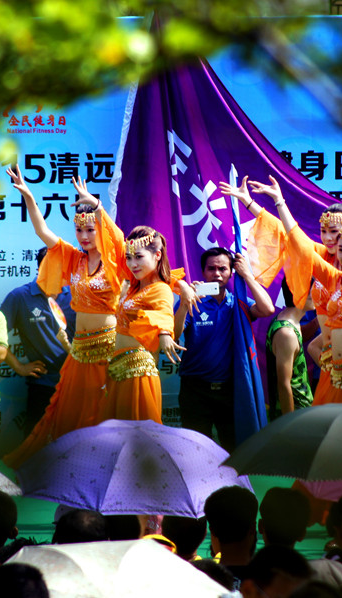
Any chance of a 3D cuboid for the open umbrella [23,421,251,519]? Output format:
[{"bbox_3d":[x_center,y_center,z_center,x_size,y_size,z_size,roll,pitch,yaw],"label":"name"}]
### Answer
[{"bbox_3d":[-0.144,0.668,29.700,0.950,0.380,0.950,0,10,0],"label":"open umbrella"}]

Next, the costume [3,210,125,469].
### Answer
[{"bbox_3d":[-0.539,0.318,38.000,0.600,1.520,0.500,2,5,20],"label":"costume"}]

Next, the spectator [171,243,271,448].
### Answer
[{"bbox_3d":[0.281,0.575,40.200,0.540,1.700,0.420,0,5,3],"label":"spectator"}]

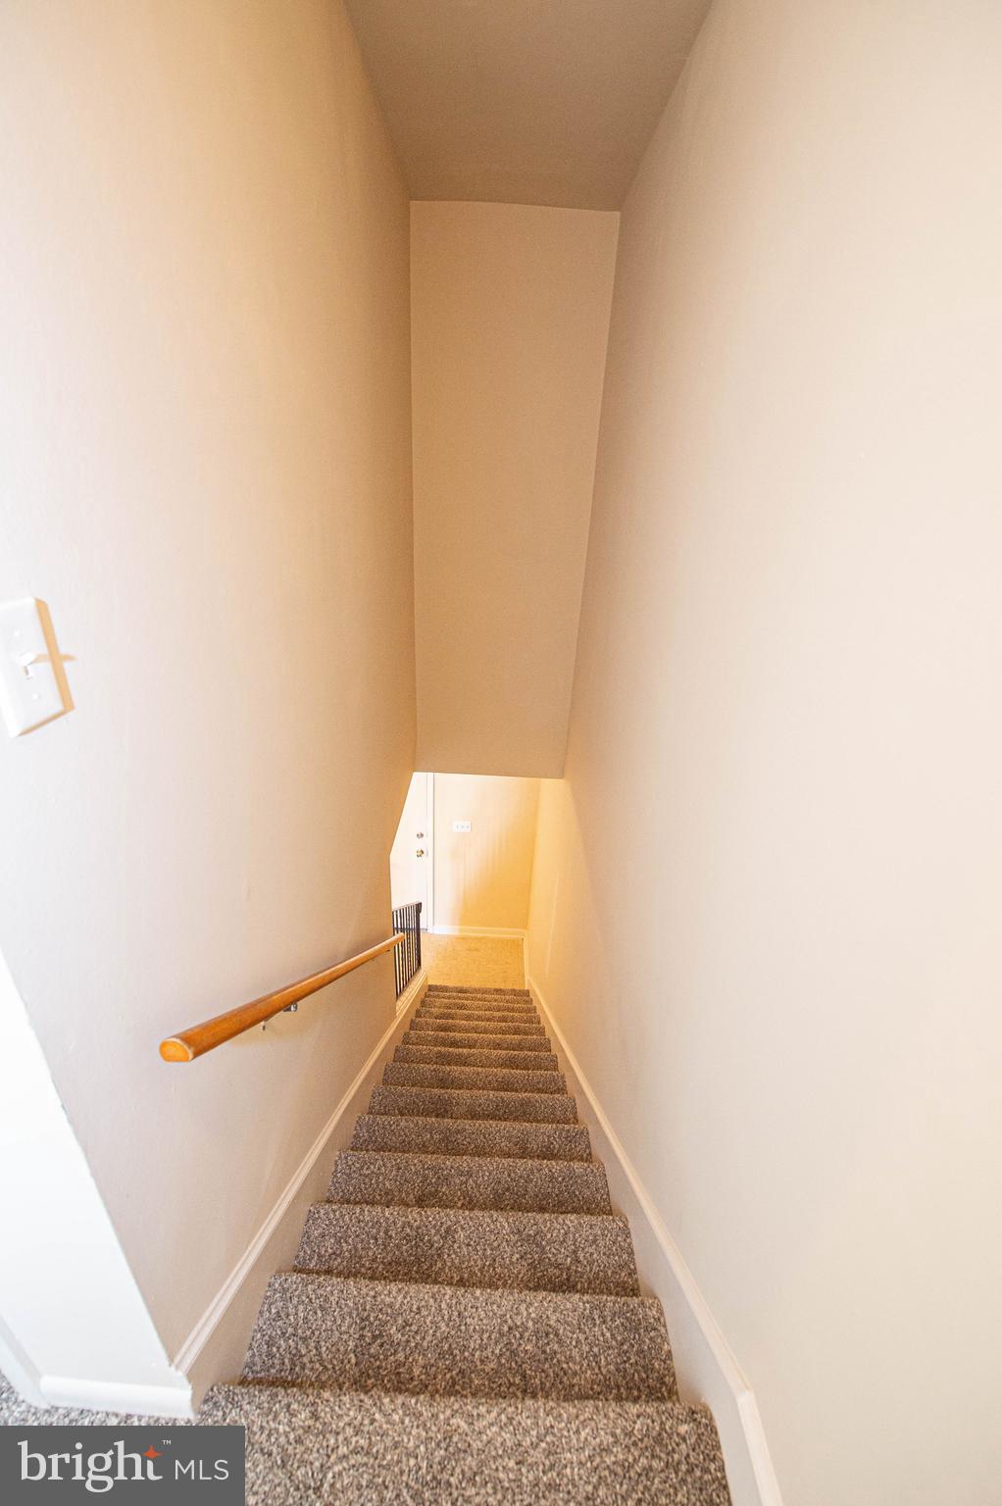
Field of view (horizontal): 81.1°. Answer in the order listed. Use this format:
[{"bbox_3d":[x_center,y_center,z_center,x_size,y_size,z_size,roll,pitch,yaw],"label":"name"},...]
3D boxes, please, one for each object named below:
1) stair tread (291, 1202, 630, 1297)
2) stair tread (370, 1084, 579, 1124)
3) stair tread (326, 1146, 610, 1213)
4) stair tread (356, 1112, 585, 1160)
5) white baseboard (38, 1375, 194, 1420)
[{"bbox_3d":[-0.092,1.391,1.570,0.900,0.050,0.275,3,24,-1],"label":"stair tread"},{"bbox_3d":[-0.118,1.589,2.495,0.900,0.050,0.275,3,24,-1],"label":"stair tread"},{"bbox_3d":[-0.101,1.457,1.878,0.900,0.050,0.275,3,24,-1],"label":"stair tread"},{"bbox_3d":[-0.110,1.523,2.187,0.900,0.050,0.275,3,24,-1],"label":"stair tread"},{"bbox_3d":[-0.660,1.117,1.014,0.257,0.090,0.016,3,24,-1],"label":"white baseboard"}]

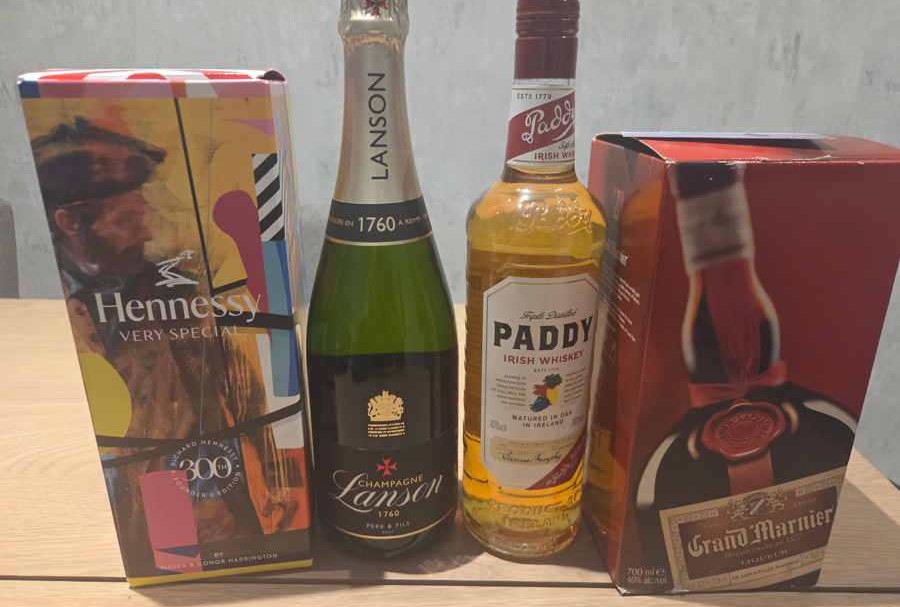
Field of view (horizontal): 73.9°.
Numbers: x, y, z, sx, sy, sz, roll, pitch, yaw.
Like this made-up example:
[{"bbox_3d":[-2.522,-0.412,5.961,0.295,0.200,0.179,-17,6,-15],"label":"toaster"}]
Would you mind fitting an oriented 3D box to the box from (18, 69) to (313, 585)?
[{"bbox_3d":[-0.137,0.014,0.340,0.102,0.268,0.091,-3,20,-9],"label":"box"}]

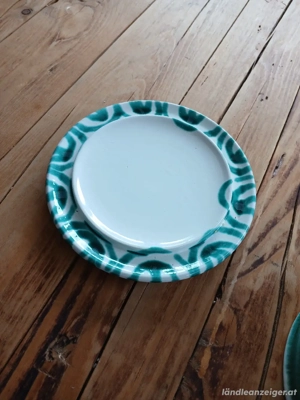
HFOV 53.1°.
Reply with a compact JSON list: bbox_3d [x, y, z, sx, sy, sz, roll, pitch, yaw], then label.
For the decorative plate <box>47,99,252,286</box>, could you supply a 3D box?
[{"bbox_3d":[0.005,-0.029,0.418,0.285,0.028,0.285,2,62,-4],"label":"decorative plate"}]

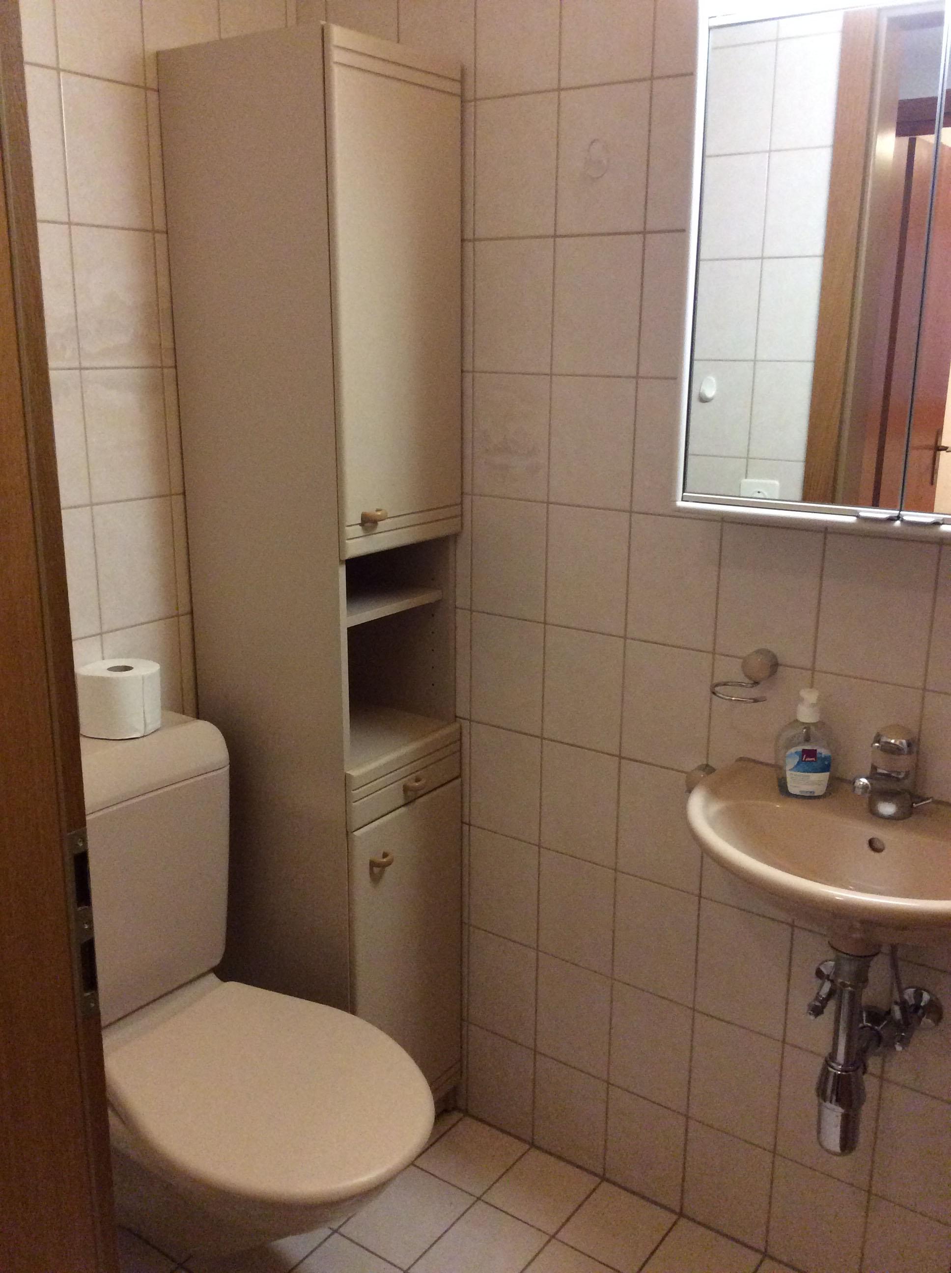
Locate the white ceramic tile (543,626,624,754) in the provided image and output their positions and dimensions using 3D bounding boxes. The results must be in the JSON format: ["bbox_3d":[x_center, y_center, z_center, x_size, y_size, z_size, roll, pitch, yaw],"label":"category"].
[{"bbox_3d":[0.179,0.087,1.919,0.150,0.199,0.010,11,18,34],"label":"white ceramic tile"}]

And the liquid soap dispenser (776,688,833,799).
[{"bbox_3d":[0.463,0.141,1.632,0.081,0.151,0.052,5,16,16],"label":"liquid soap dispenser"}]

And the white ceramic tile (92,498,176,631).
[{"bbox_3d":[-0.543,-0.117,1.870,0.011,0.199,0.151,11,18,35],"label":"white ceramic tile"}]

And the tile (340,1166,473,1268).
[{"bbox_3d":[-0.114,0.993,2.011,0.149,0.010,0.201,11,18,34],"label":"tile"}]

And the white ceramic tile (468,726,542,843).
[{"bbox_3d":[0.055,0.259,2.078,0.151,0.199,0.011,11,18,35],"label":"white ceramic tile"}]

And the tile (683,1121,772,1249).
[{"bbox_3d":[0.419,0.910,1.955,0.150,0.197,0.010,11,18,34],"label":"tile"}]

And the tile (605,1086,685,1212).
[{"bbox_3d":[0.296,0.886,2.041,0.150,0.197,0.010,11,18,34],"label":"tile"}]

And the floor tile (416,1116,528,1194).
[{"bbox_3d":[-0.004,0.955,2.157,0.149,0.010,0.169,11,18,34],"label":"floor tile"}]

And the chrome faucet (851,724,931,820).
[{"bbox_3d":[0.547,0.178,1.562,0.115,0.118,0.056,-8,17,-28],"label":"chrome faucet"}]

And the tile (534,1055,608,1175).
[{"bbox_3d":[0.172,0.858,2.114,0.148,0.197,0.009,11,18,35],"label":"tile"}]

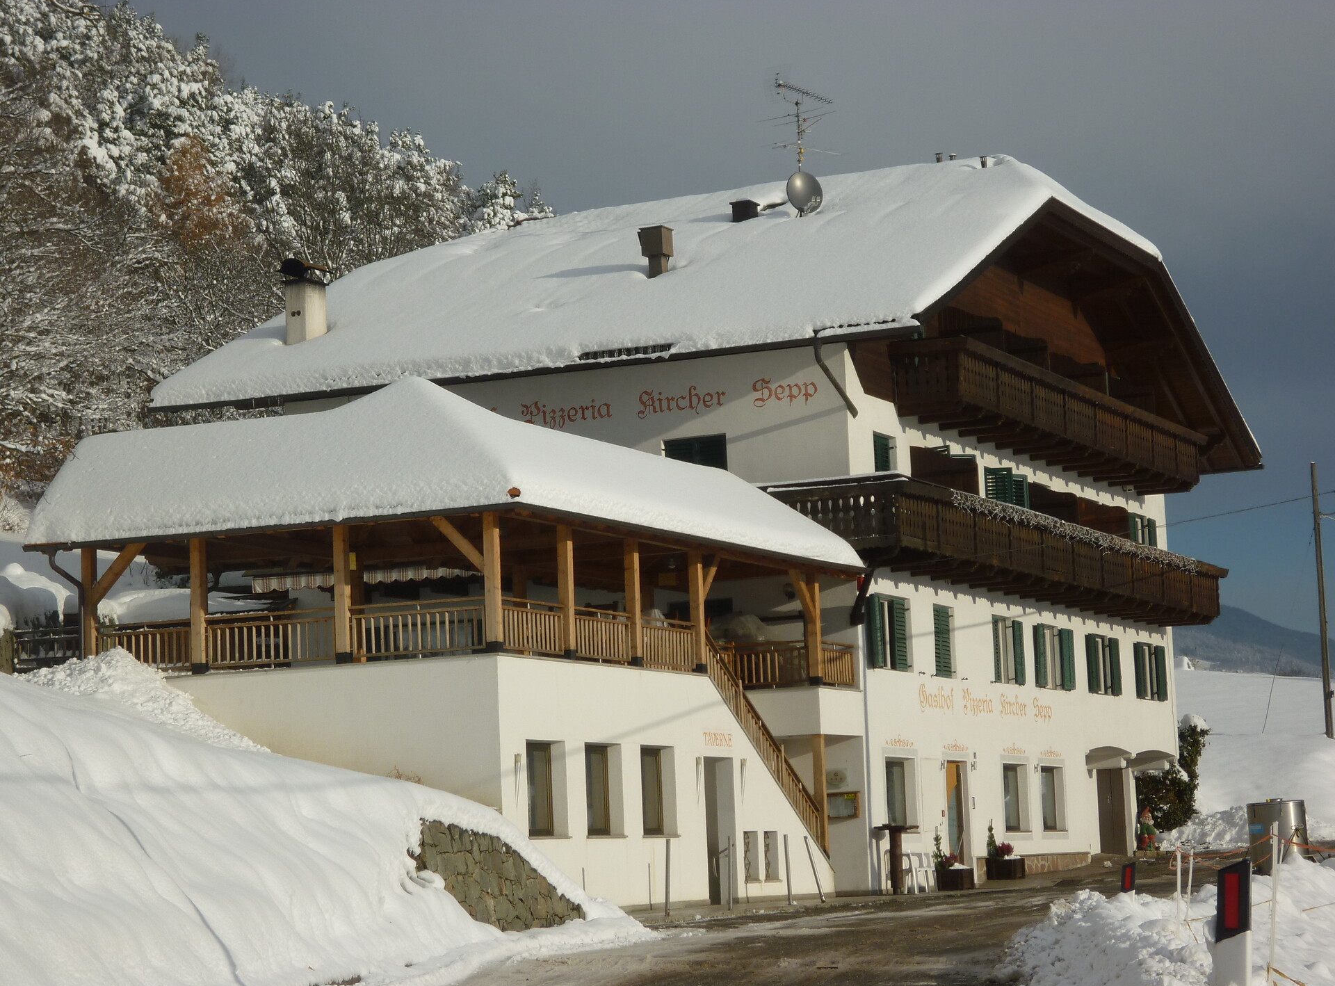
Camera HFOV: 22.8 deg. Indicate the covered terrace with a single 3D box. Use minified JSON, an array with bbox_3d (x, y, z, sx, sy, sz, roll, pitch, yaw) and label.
[{"bbox_3d":[-2.686,0.903,49.881,7.425,4.136,13.475,-5,-7,23],"label":"covered terrace"}]

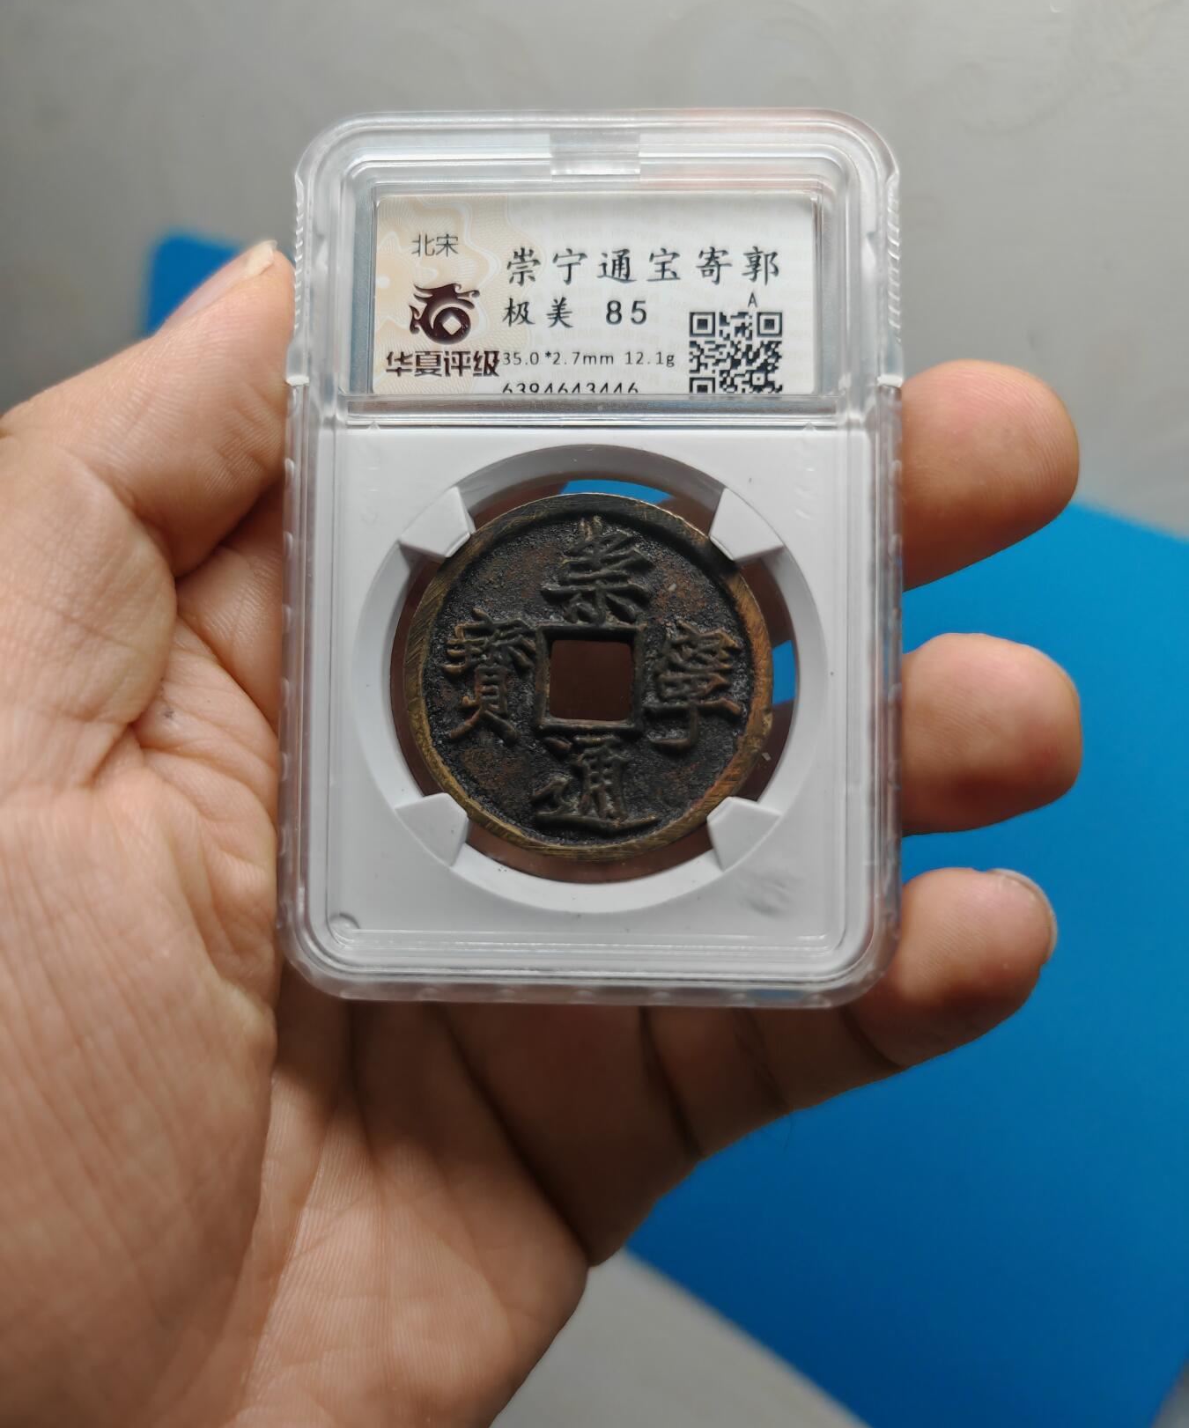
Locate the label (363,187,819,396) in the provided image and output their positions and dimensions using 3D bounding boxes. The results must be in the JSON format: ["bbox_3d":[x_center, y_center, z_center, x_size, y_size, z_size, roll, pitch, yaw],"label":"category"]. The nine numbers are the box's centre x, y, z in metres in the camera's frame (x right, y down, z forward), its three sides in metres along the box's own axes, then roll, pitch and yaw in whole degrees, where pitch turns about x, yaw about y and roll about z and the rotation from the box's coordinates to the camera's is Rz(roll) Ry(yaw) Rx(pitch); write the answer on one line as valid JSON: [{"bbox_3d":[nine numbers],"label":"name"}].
[{"bbox_3d":[0.000,-0.040,0.119,0.043,0.001,0.020,1,87,2],"label":"label"}]

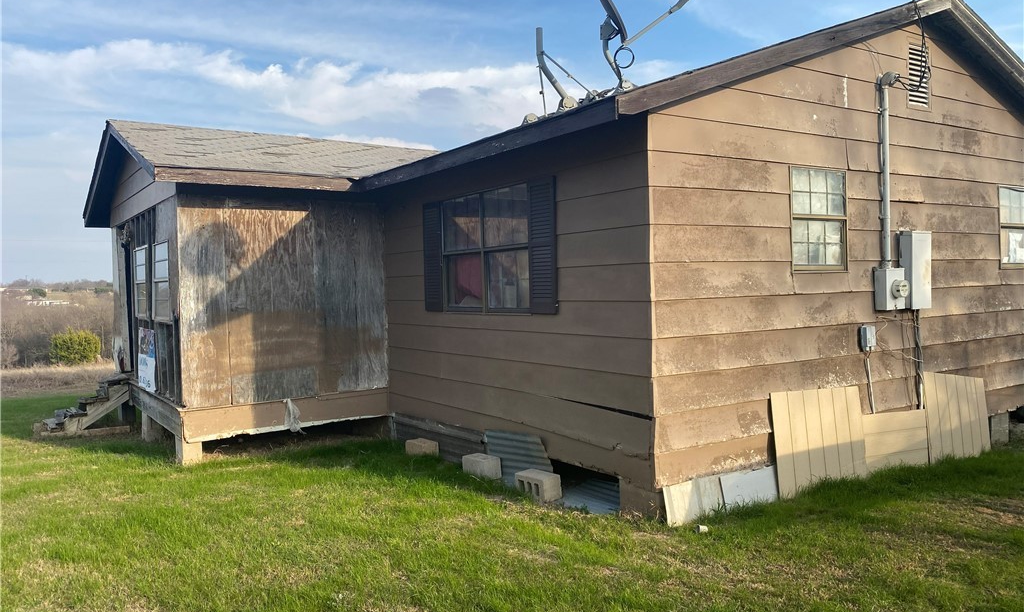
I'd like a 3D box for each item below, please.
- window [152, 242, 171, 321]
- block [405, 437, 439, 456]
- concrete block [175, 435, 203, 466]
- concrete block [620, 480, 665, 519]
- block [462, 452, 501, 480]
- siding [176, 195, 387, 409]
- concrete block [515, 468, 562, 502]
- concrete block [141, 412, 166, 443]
[{"bbox_3d":[-4.199,-0.287,9.232,0.060,0.940,1.020,-2,2,-34],"label":"window"},{"bbox_3d":[-1.009,1.623,8.653,0.194,0.194,0.360,-3,2,-40],"label":"block"},{"bbox_3d":[-3.604,1.600,8.590,0.200,0.330,0.400,-2,2,-34],"label":"concrete block"},{"bbox_3d":[1.080,1.528,6.047,0.200,0.310,0.430,-3,2,-33],"label":"concrete block"},{"bbox_3d":[-0.294,1.587,7.566,0.194,0.194,0.375,-3,2,-37],"label":"block"},{"bbox_3d":[-2.608,-0.099,9.023,2.429,2.348,0.060,-2,2,-34],"label":"siding"},{"bbox_3d":[0.234,1.595,6.820,0.194,0.194,0.390,-3,2,-40],"label":"concrete block"},{"bbox_3d":[-4.957,1.650,10.619,0.200,0.400,0.400,-2,2,-34],"label":"concrete block"}]

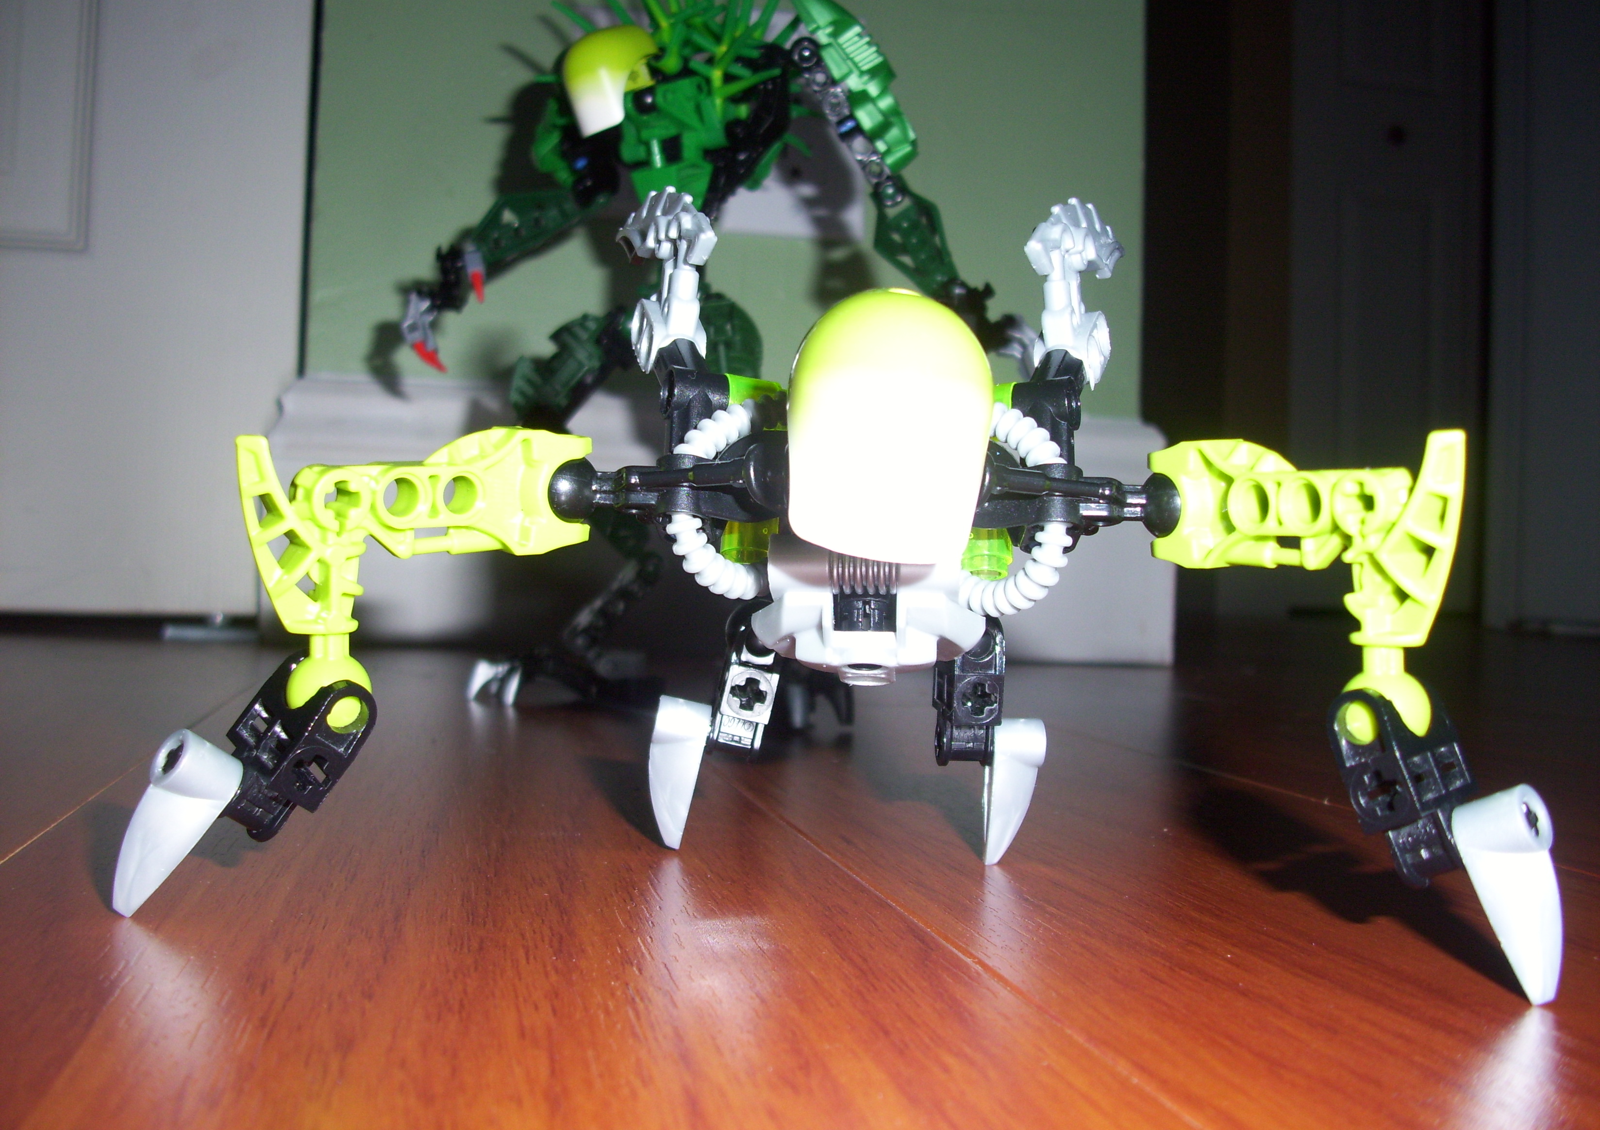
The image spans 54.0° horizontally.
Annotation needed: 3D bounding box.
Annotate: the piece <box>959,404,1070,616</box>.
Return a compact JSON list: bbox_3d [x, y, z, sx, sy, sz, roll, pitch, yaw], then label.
[{"bbox_3d":[0.033,-0.009,0.243,0.021,0.033,0.009,2,0,30],"label":"piece"}]

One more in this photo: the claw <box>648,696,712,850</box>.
[{"bbox_3d":[-0.020,0.033,0.249,0.008,0.023,0.008,13,-5,1],"label":"claw"}]

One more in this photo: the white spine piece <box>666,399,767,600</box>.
[{"bbox_3d":[-0.013,-0.010,0.245,0.019,0.032,0.009,2,0,-30],"label":"white spine piece"}]

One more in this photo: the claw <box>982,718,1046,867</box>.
[{"bbox_3d":[0.034,0.036,0.246,0.008,0.023,0.008,-1,10,-11],"label":"claw"}]

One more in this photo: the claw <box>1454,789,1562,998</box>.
[{"bbox_3d":[0.082,0.037,0.177,0.008,0.023,0.008,3,-26,-41],"label":"claw"}]

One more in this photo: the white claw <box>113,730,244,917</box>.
[{"bbox_3d":[-0.079,0.032,0.193,0.008,0.023,0.008,40,-7,-39],"label":"white claw"}]

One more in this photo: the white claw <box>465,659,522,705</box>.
[{"bbox_3d":[-0.096,0.036,0.490,0.017,0.015,0.018,2,0,30],"label":"white claw"}]

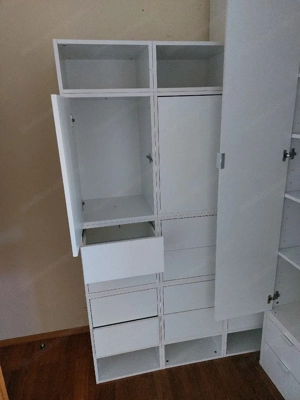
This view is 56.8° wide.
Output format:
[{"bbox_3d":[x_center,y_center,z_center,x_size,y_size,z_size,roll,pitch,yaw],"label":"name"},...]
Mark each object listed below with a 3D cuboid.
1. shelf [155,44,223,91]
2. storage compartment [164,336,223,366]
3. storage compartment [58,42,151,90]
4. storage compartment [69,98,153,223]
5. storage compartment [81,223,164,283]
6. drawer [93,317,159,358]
[{"bbox_3d":[0.185,-0.671,1.466,0.412,0.203,0.380,-6,18,-11],"label":"shelf"},{"bbox_3d":[0.247,0.919,1.966,0.403,0.187,0.380,-6,18,-11],"label":"storage compartment"},{"bbox_3d":[-0.226,-0.631,1.389,0.412,0.203,0.380,-6,18,-11],"label":"storage compartment"},{"bbox_3d":[-0.210,-0.234,1.514,0.420,0.622,0.380,-6,18,-11],"label":"storage compartment"},{"bbox_3d":[-0.159,0.243,1.500,0.386,0.206,0.361,-6,18,-11],"label":"storage compartment"},{"bbox_3d":[-0.169,0.774,1.822,0.382,0.216,0.361,-6,18,-11],"label":"drawer"}]

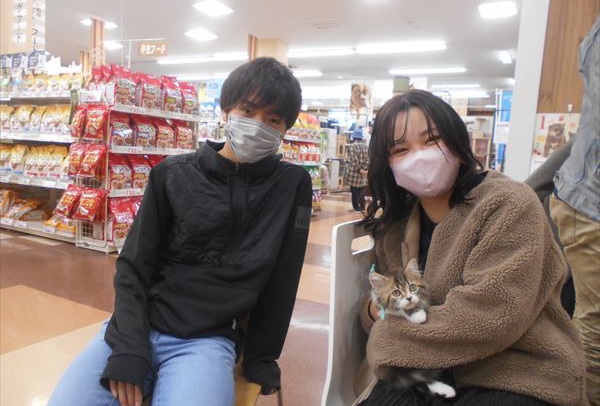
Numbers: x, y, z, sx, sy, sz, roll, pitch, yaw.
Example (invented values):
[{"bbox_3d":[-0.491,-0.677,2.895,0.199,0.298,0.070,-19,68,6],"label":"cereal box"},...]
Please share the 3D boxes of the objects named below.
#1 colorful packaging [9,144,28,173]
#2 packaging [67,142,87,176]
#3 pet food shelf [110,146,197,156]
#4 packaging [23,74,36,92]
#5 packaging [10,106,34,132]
[{"bbox_3d":[-3.134,-0.485,5.049,0.230,0.310,0.090,6,7,27],"label":"colorful packaging"},{"bbox_3d":[-2.006,-0.393,4.112,0.220,0.310,0.080,7,1,33],"label":"packaging"},{"bbox_3d":[-1.638,-0.551,4.754,0.400,0.060,1.200,7,7,28],"label":"pet food shelf"},{"bbox_3d":[-2.920,-1.299,4.905,0.205,0.190,0.090,6,7,27],"label":"packaging"},{"bbox_3d":[-3.085,-0.940,5.012,0.225,0.285,0.085,4,-5,14],"label":"packaging"}]

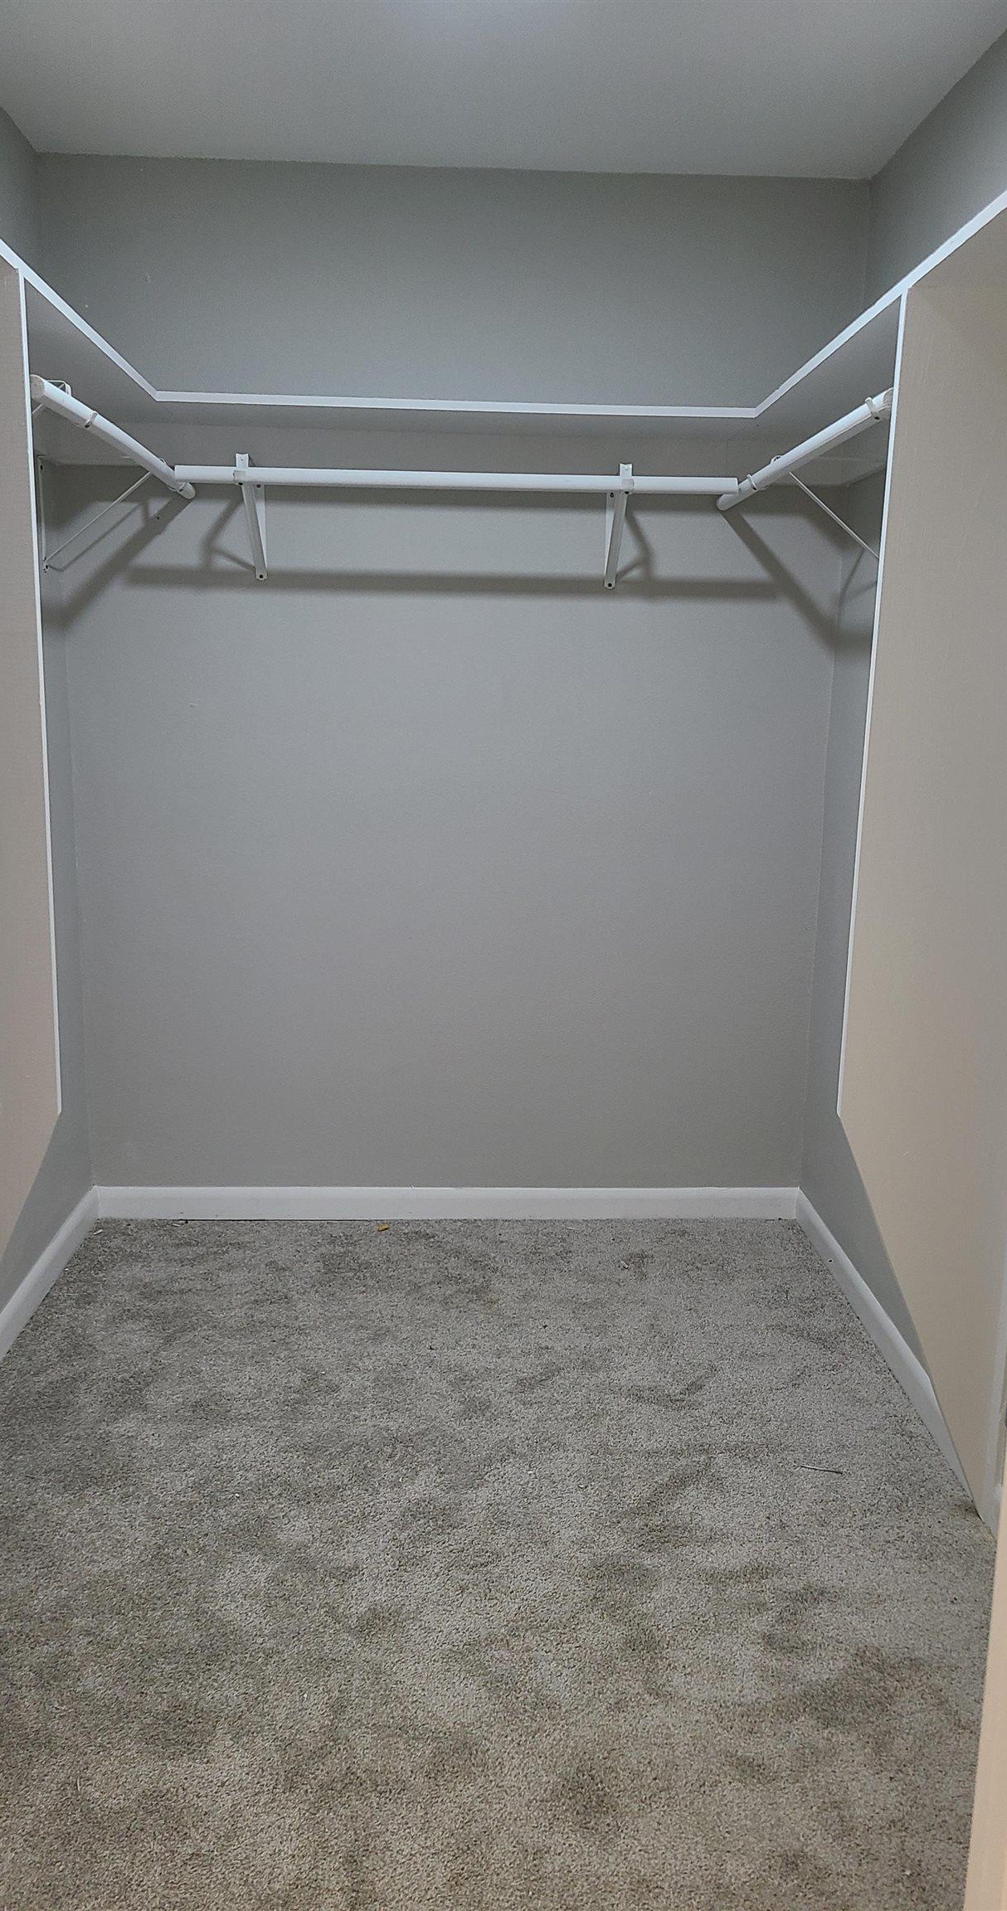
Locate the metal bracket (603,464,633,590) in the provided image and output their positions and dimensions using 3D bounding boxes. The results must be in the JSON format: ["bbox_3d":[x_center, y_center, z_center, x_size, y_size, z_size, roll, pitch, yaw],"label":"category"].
[{"bbox_3d":[0.250,-0.928,3.118,0.028,0.239,0.295,1,12,-2],"label":"metal bracket"}]

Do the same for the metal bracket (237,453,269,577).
[{"bbox_3d":[-0.542,-0.937,3.087,0.028,0.236,0.295,1,12,-2],"label":"metal bracket"}]

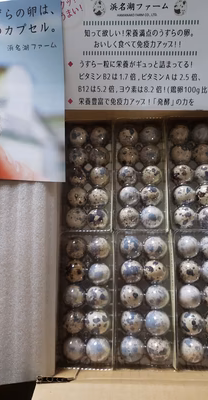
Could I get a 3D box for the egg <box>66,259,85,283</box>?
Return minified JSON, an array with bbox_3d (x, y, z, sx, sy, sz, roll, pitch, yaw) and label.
[{"bbox_3d":[-0.035,0.086,0.362,0.025,0.032,0.025,-1,75,3],"label":"egg"}]

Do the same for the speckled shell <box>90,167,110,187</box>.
[{"bbox_3d":[-0.006,-0.031,0.394,0.026,0.032,0.026,-1,74,5],"label":"speckled shell"}]

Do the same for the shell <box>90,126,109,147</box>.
[{"bbox_3d":[-0.006,-0.086,0.406,0.025,0.032,0.025,-1,75,3],"label":"shell"}]

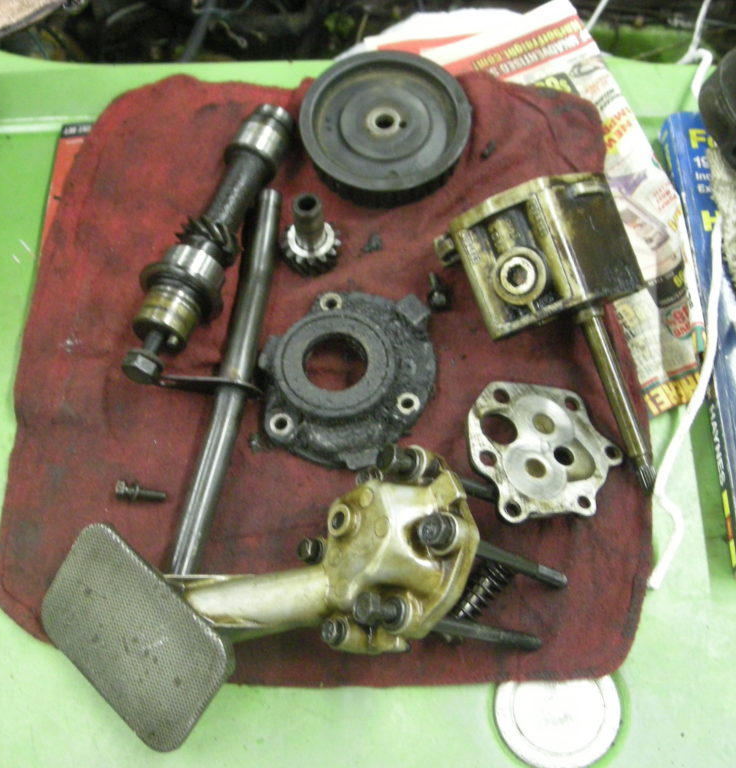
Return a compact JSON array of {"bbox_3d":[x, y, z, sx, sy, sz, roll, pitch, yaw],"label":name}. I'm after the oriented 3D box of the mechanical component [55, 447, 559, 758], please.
[{"bbox_3d":[-0.029,0.091,0.481,0.247,0.065,0.111,-14,67,-6],"label":"mechanical component"}]

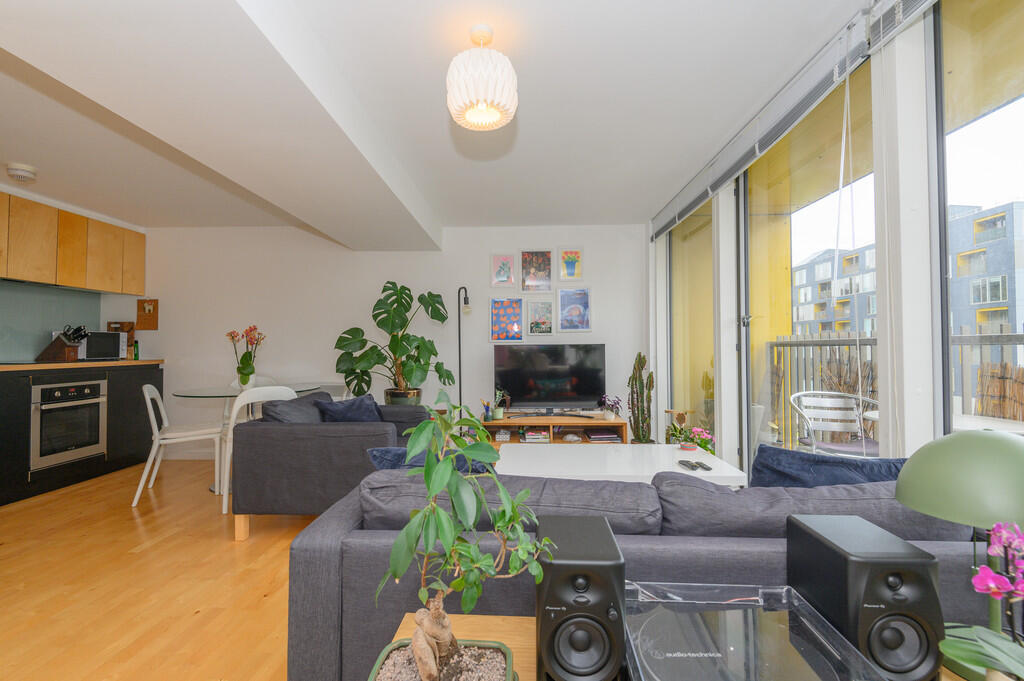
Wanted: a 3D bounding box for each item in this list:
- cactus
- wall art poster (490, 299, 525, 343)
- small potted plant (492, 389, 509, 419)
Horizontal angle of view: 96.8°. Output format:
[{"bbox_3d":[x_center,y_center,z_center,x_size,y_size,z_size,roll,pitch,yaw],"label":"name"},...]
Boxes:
[{"bbox_3d":[1.094,0.600,3.841,0.220,1.000,0.220,0,-1,2],"label":"cactus"},{"bbox_3d":[-0.047,-0.191,4.253,0.312,0.420,0.025,0,-1,2],"label":"wall art poster"},{"bbox_3d":[-0.092,0.537,3.825,0.140,0.265,0.130,0,-1,2],"label":"small potted plant"}]

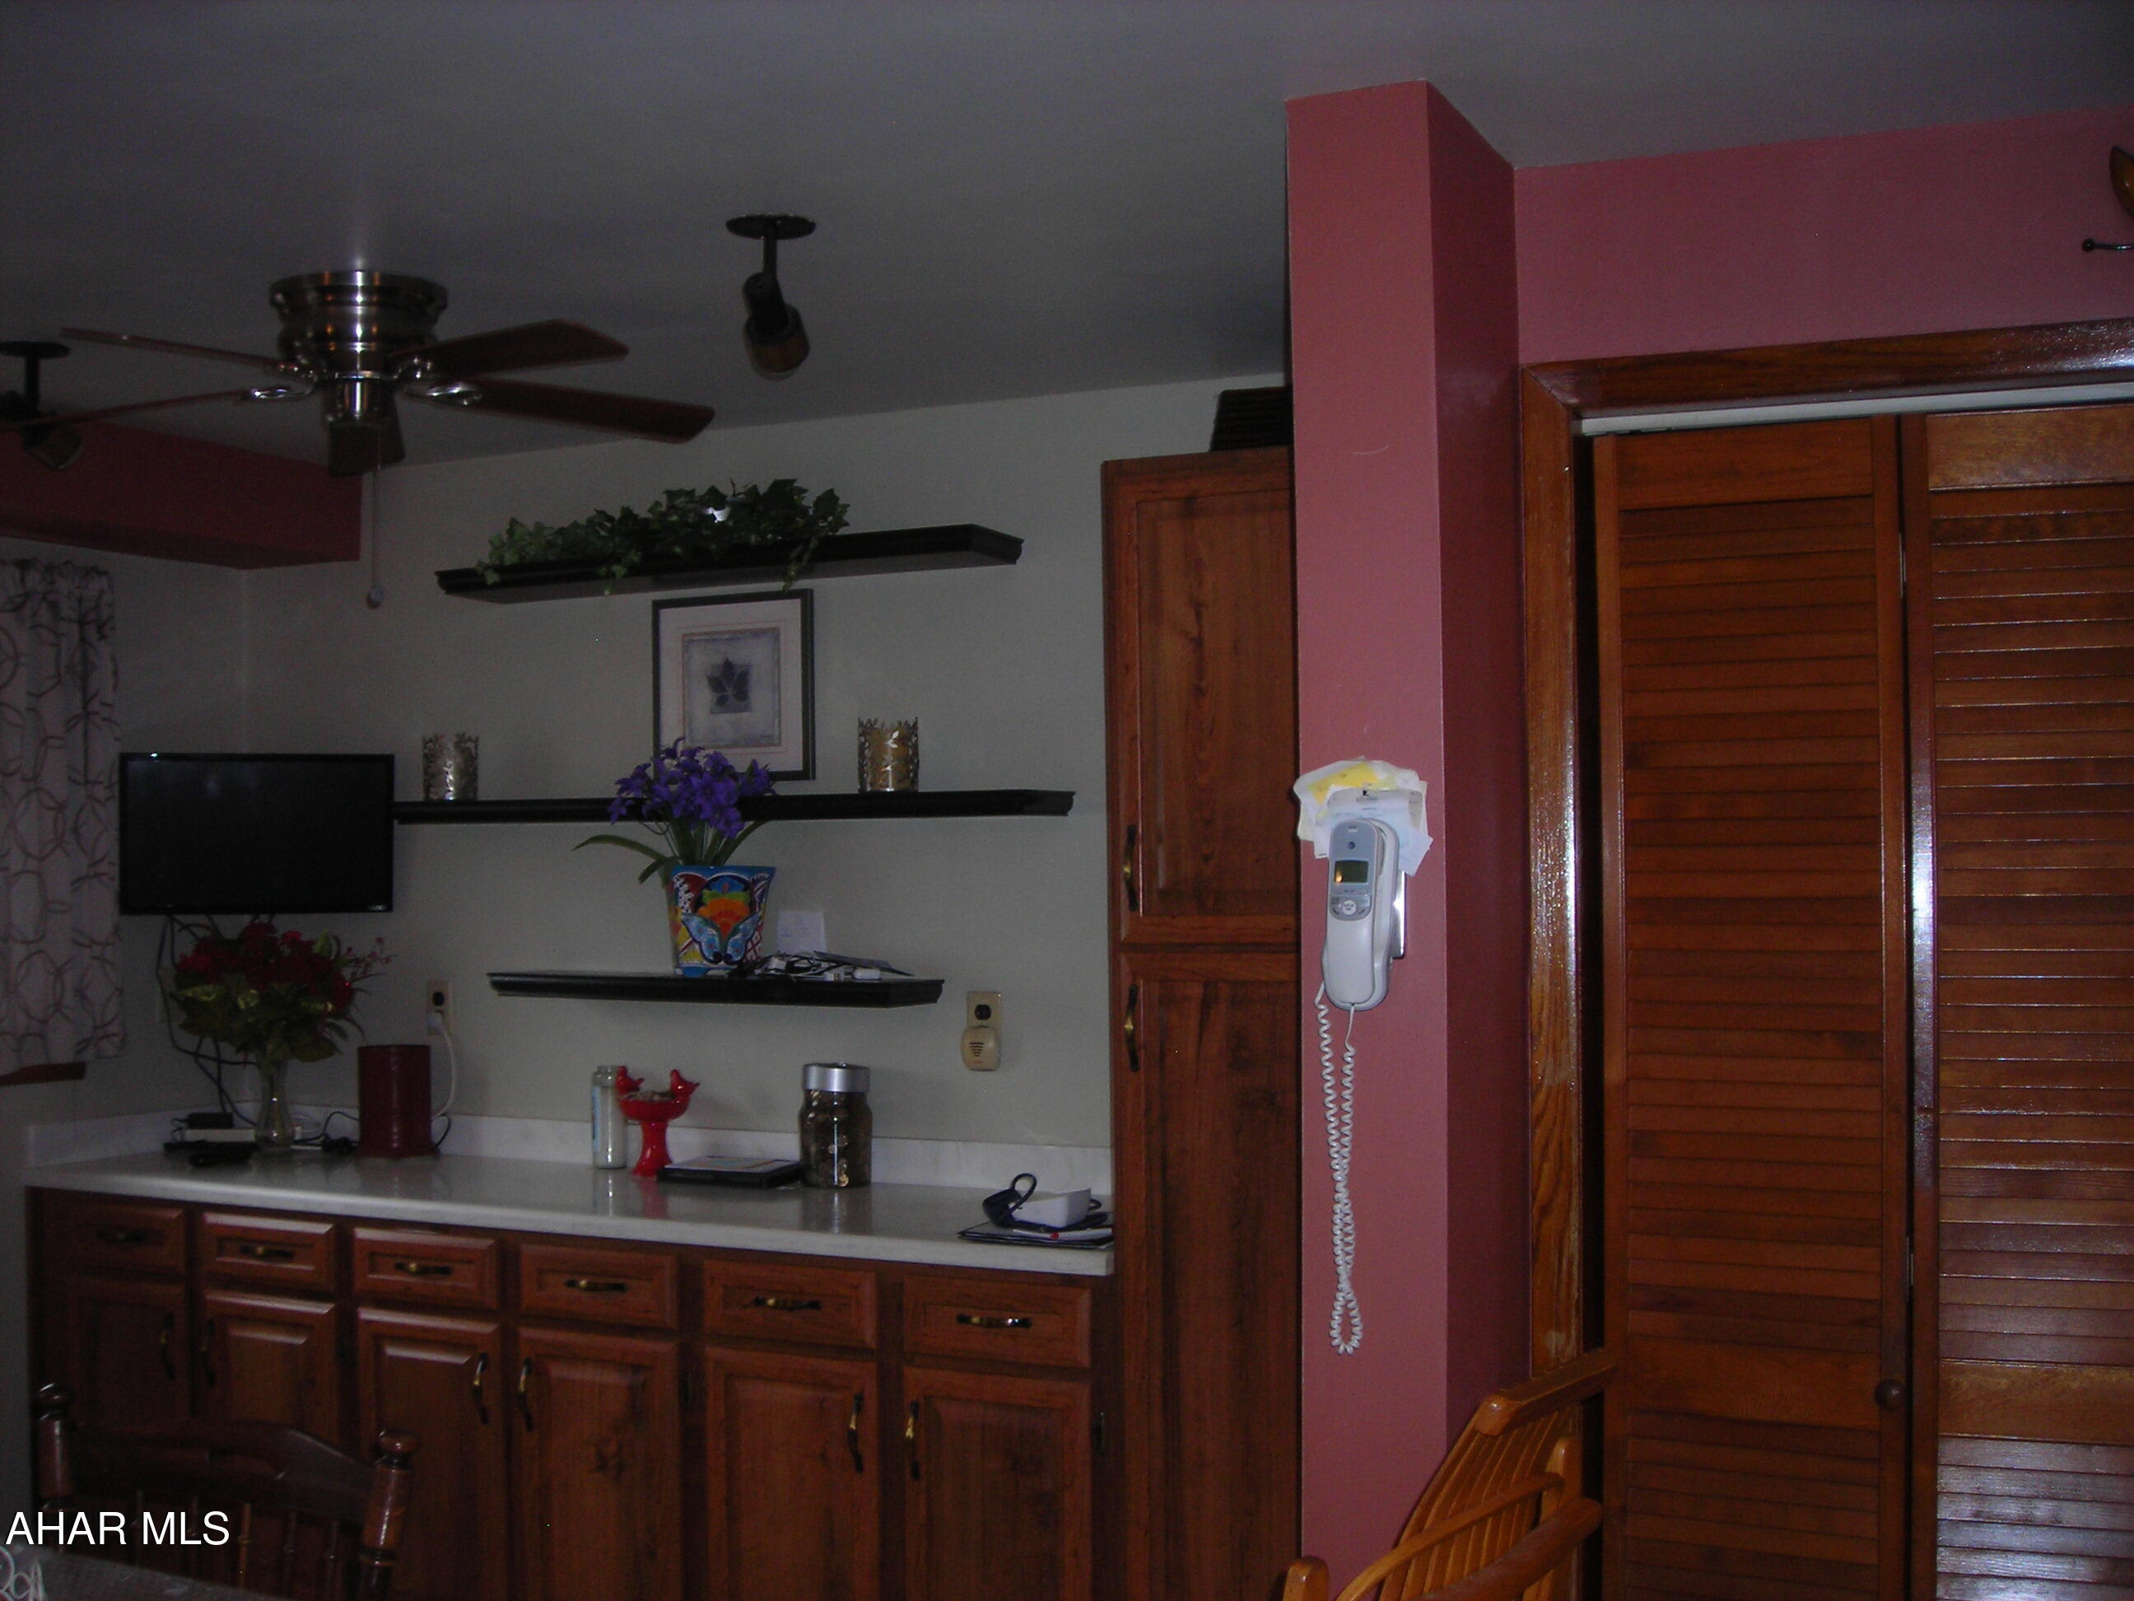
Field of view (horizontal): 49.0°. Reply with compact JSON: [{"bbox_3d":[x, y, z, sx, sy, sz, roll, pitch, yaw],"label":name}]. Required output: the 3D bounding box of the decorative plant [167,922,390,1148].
[{"bbox_3d":[-1.758,0.528,5.208,0.480,0.523,0.410,-1,-2,27],"label":"decorative plant"}]

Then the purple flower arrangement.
[{"bbox_3d":[-0.751,0.023,4.684,0.460,0.295,0.270,-1,-2,27],"label":"purple flower arrangement"}]

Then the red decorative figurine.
[{"bbox_3d":[-0.850,0.661,4.854,0.172,0.227,0.145,0,-1,-10],"label":"red decorative figurine"}]

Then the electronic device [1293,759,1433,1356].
[{"bbox_3d":[0.318,0.294,2.671,0.170,0.680,0.100,-1,-2,27],"label":"electronic device"}]

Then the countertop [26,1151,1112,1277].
[{"bbox_3d":[-0.925,0.789,4.650,2.531,0.042,0.628,-1,-2,27],"label":"countertop"}]

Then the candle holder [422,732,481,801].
[{"bbox_3d":[-1.342,-0.071,5.104,0.120,0.150,0.120,0,-1,0],"label":"candle holder"}]

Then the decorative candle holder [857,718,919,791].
[{"bbox_3d":[-0.351,-0.087,4.599,0.119,0.149,0.119,0,-1,0],"label":"decorative candle holder"}]

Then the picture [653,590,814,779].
[{"bbox_3d":[-0.699,-0.236,4.897,0.395,0.387,0.022,-1,-2,27],"label":"picture"}]

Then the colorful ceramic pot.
[{"bbox_3d":[-0.695,0.244,4.729,0.205,0.225,0.190,0,-1,-16],"label":"colorful ceramic pot"}]

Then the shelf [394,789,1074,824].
[{"bbox_3d":[-0.720,0.018,4.796,1.555,0.049,0.210,-1,-2,27],"label":"shelf"}]

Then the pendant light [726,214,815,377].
[{"bbox_3d":[-0.407,-0.702,3.311,0.125,0.215,0.160,-1,-2,33],"label":"pendant light"}]

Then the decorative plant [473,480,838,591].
[{"bbox_3d":[-0.824,-0.534,4.838,0.900,0.210,0.220,-1,-2,27],"label":"decorative plant"}]

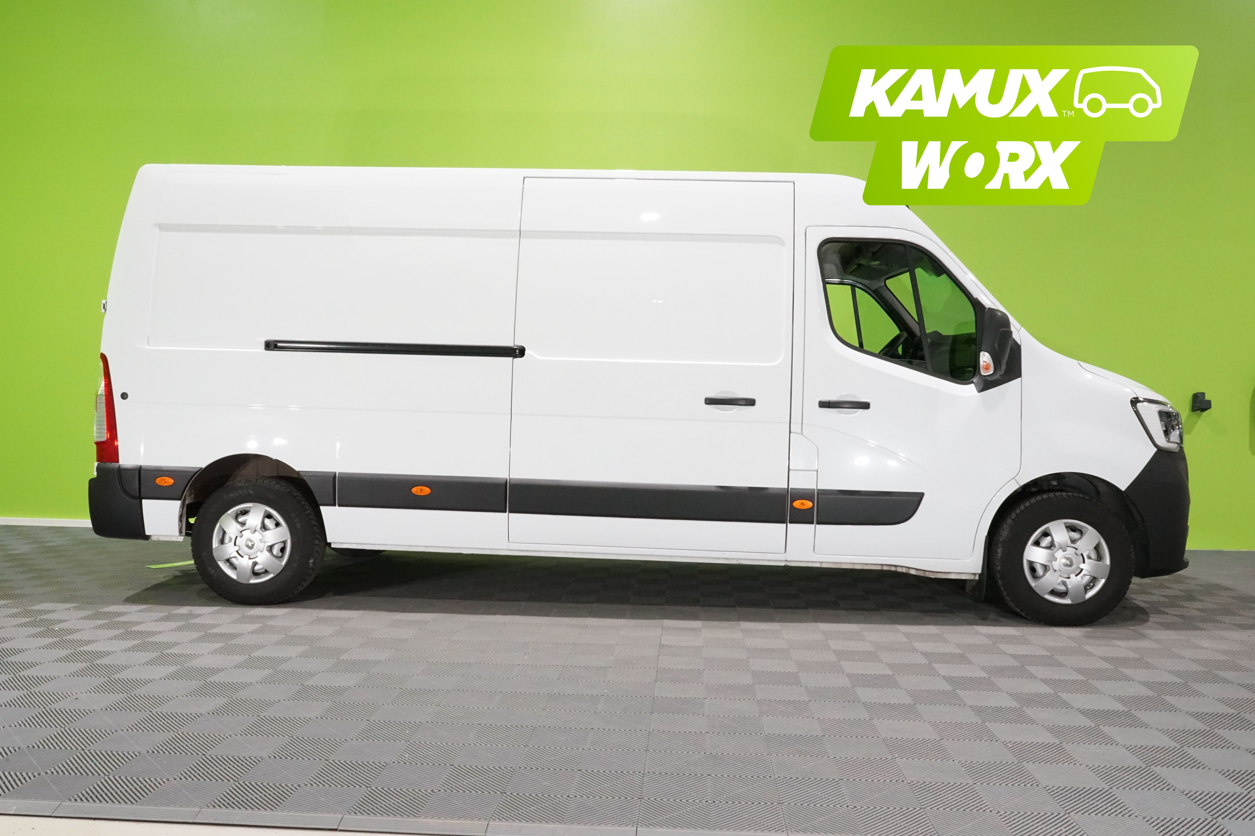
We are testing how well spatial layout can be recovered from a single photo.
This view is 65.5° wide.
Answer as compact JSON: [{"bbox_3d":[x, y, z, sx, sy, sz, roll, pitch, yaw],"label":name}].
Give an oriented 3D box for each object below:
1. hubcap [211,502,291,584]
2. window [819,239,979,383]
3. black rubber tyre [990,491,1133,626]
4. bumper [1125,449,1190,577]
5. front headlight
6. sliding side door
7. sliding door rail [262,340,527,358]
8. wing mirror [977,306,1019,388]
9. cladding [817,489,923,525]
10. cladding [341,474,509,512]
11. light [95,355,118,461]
[{"bbox_3d":[-2.049,0.682,5.332,0.437,0.437,0.060,1,0,4],"label":"hubcap"},{"bbox_3d":[1.416,-0.566,5.133,0.825,0.765,0.130,2,1,4],"label":"window"},{"bbox_3d":[2.277,0.732,5.141,0.690,0.690,0.230,1,1,4],"label":"black rubber tyre"},{"bbox_3d":[2.909,0.487,5.967,0.600,0.670,1.990,1,1,4],"label":"bumper"},{"bbox_3d":[2.821,0.035,5.225,0.400,0.280,0.420,1,1,4],"label":"front headlight"},{"bbox_3d":[0.130,-0.300,5.205,1.464,1.976,0.220,2,1,4],"label":"sliding side door"},{"bbox_3d":[-1.252,-0.371,5.241,1.422,0.064,0.050,2,1,4],"label":"sliding door rail"},{"bbox_3d":[1.875,-0.365,4.950,0.230,0.400,0.310,1,1,4],"label":"wing mirror"},{"bbox_3d":[1.252,0.469,5.047,0.551,0.182,0.045,2,1,4],"label":"cladding"},{"bbox_3d":[-1.105,0.397,5.233,0.915,0.190,0.045,1,1,4],"label":"cladding"},{"bbox_3d":[-2.892,-0.052,5.444,0.190,0.610,0.150,1,1,4],"label":"light"}]

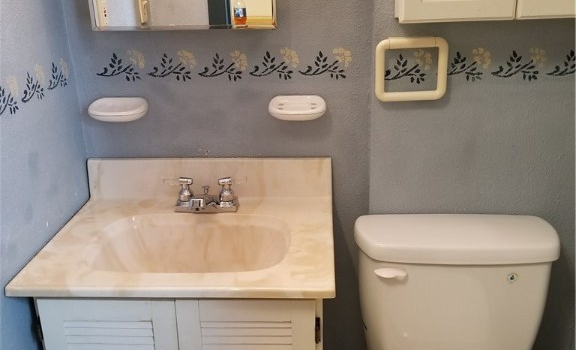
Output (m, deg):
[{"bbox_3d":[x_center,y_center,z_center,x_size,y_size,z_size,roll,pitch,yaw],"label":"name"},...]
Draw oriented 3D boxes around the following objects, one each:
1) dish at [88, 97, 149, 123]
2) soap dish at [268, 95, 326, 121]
[{"bbox_3d":[-0.426,-0.157,1.425,0.140,0.052,0.083,0,19,3],"label":"dish"},{"bbox_3d":[0.022,-0.158,1.402,0.139,0.052,0.083,0,19,3],"label":"soap dish"}]

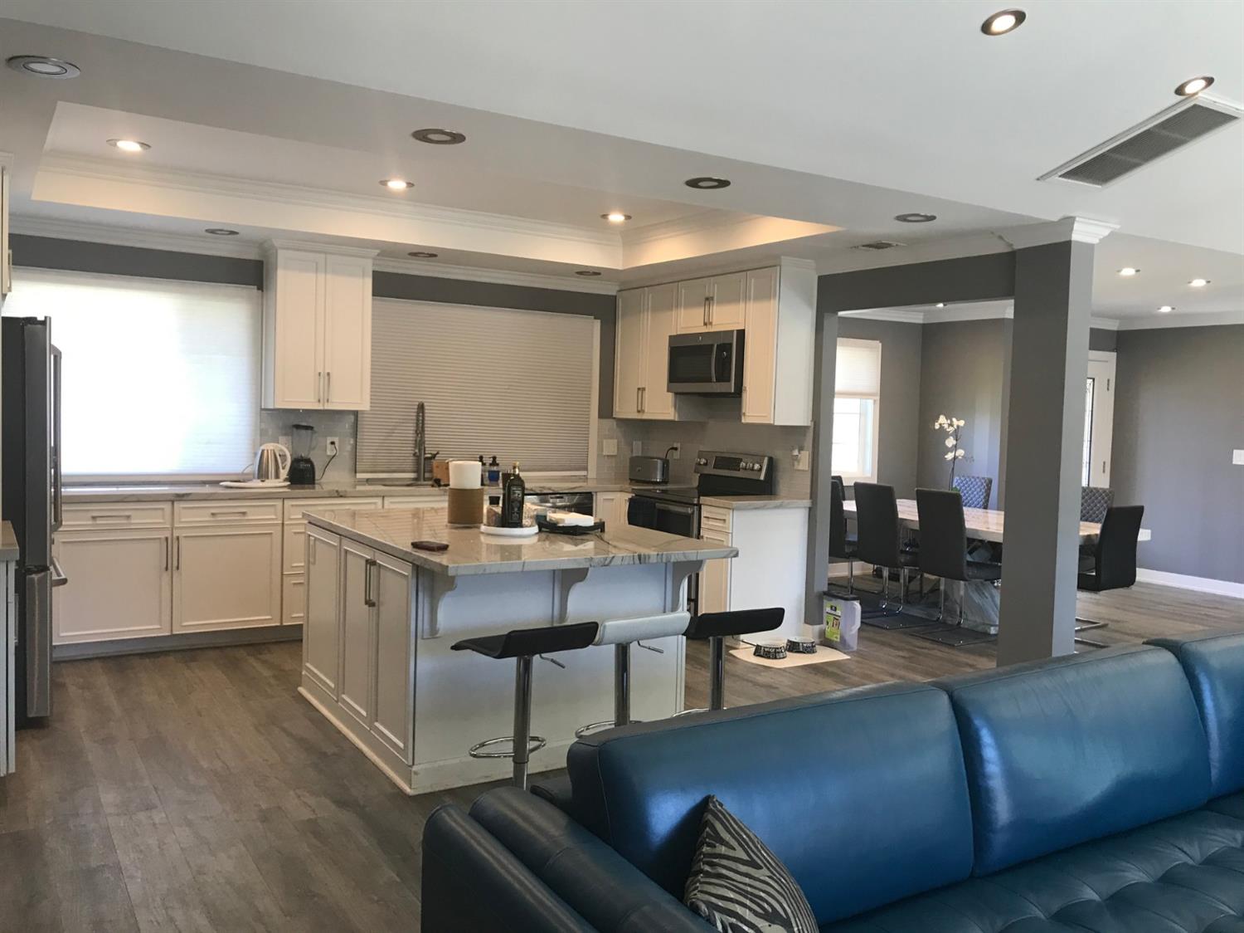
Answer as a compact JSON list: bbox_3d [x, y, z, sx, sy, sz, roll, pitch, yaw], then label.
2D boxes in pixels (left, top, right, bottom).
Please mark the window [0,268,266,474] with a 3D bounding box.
[{"bbox_3d":[-2.983,-0.532,6.056,1.564,1.223,0.079,0,4,-32],"label":"window"}]

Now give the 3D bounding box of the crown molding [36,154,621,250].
[{"bbox_3d":[-1.497,-1.578,6.104,3.615,0.100,0.090,0,4,-32],"label":"crown molding"}]

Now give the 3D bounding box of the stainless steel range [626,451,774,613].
[{"bbox_3d":[0.498,0.501,6.761,0.700,1.180,0.760,0,3,-32],"label":"stainless steel range"}]

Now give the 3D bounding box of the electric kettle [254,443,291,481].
[{"bbox_3d":[-2.196,-0.030,6.325,0.219,0.239,0.170,0,3,-25],"label":"electric kettle"}]

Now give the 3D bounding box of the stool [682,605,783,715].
[{"bbox_3d":[0.355,0.894,3.882,0.381,0.728,0.381,0,4,-27],"label":"stool"}]

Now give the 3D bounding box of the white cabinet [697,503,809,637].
[{"bbox_3d":[0.860,0.689,6.603,0.594,0.866,0.386,0,4,-32],"label":"white cabinet"}]

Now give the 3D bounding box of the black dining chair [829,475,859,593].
[{"bbox_3d":[1.729,0.594,7.679,0.613,0.990,0.402,0,4,-32],"label":"black dining chair"}]

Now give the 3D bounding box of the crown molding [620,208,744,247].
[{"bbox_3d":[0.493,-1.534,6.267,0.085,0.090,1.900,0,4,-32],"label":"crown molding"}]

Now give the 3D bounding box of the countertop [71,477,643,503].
[{"bbox_3d":[-1.497,0.148,6.635,4.330,0.045,0.650,0,3,-32],"label":"countertop"}]

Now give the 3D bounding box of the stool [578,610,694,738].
[{"bbox_3d":[-0.018,0.891,3.757,0.390,0.730,0.420,0,4,-32],"label":"stool"}]

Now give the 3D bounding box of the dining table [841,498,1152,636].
[{"bbox_3d":[2.476,0.740,7.555,1.250,0.755,2.380,0,4,-32],"label":"dining table"}]

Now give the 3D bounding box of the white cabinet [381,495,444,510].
[{"bbox_3d":[-1.290,0.554,6.922,0.920,0.770,0.600,0,4,-32],"label":"white cabinet"}]

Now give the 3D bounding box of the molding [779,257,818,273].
[{"bbox_3d":[1.106,-1.246,6.198,0.320,0.080,0.060,0,3,-32],"label":"molding"}]

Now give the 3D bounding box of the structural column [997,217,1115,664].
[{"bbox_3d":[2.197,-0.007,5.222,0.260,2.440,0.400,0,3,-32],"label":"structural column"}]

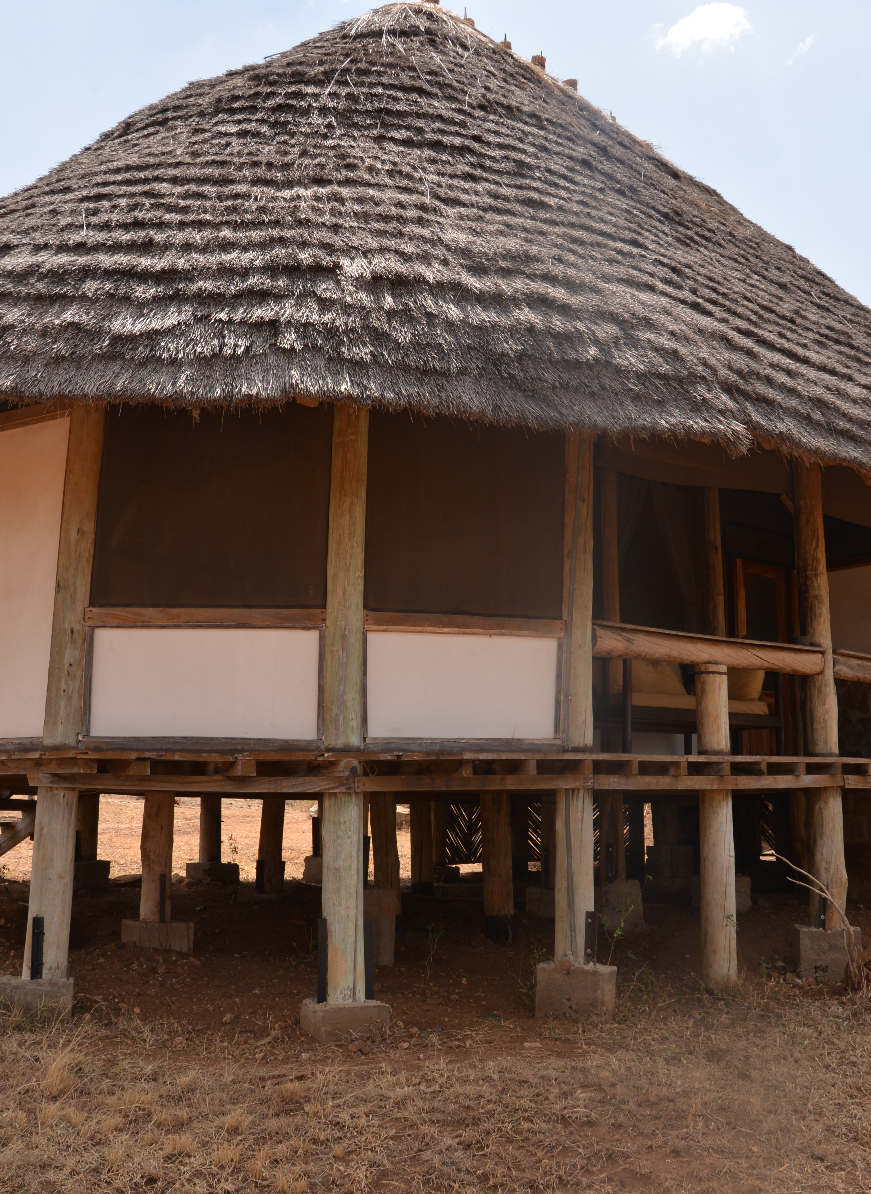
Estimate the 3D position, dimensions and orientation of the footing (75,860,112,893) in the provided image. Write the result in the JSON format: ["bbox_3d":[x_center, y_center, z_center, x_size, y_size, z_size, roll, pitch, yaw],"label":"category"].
[{"bbox_3d":[-3.661,2.954,13.621,0.480,0.330,0.480,3,-8,-20],"label":"footing"}]

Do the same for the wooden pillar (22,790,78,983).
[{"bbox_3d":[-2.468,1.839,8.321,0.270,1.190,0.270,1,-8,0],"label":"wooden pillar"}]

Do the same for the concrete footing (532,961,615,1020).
[{"bbox_3d":[0.967,2.683,8.855,0.460,0.357,0.460,-3,-9,21],"label":"concrete footing"}]

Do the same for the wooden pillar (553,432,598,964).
[{"bbox_3d":[0.974,0.612,8.849,0.250,3.692,0.250,1,-8,0],"label":"wooden pillar"}]

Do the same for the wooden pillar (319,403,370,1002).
[{"bbox_3d":[-0.554,0.585,8.274,0.260,3.864,0.260,0,-8,0],"label":"wooden pillar"}]

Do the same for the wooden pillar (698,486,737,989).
[{"bbox_3d":[2.097,1.007,9.674,0.260,3.716,0.260,1,-8,0],"label":"wooden pillar"}]

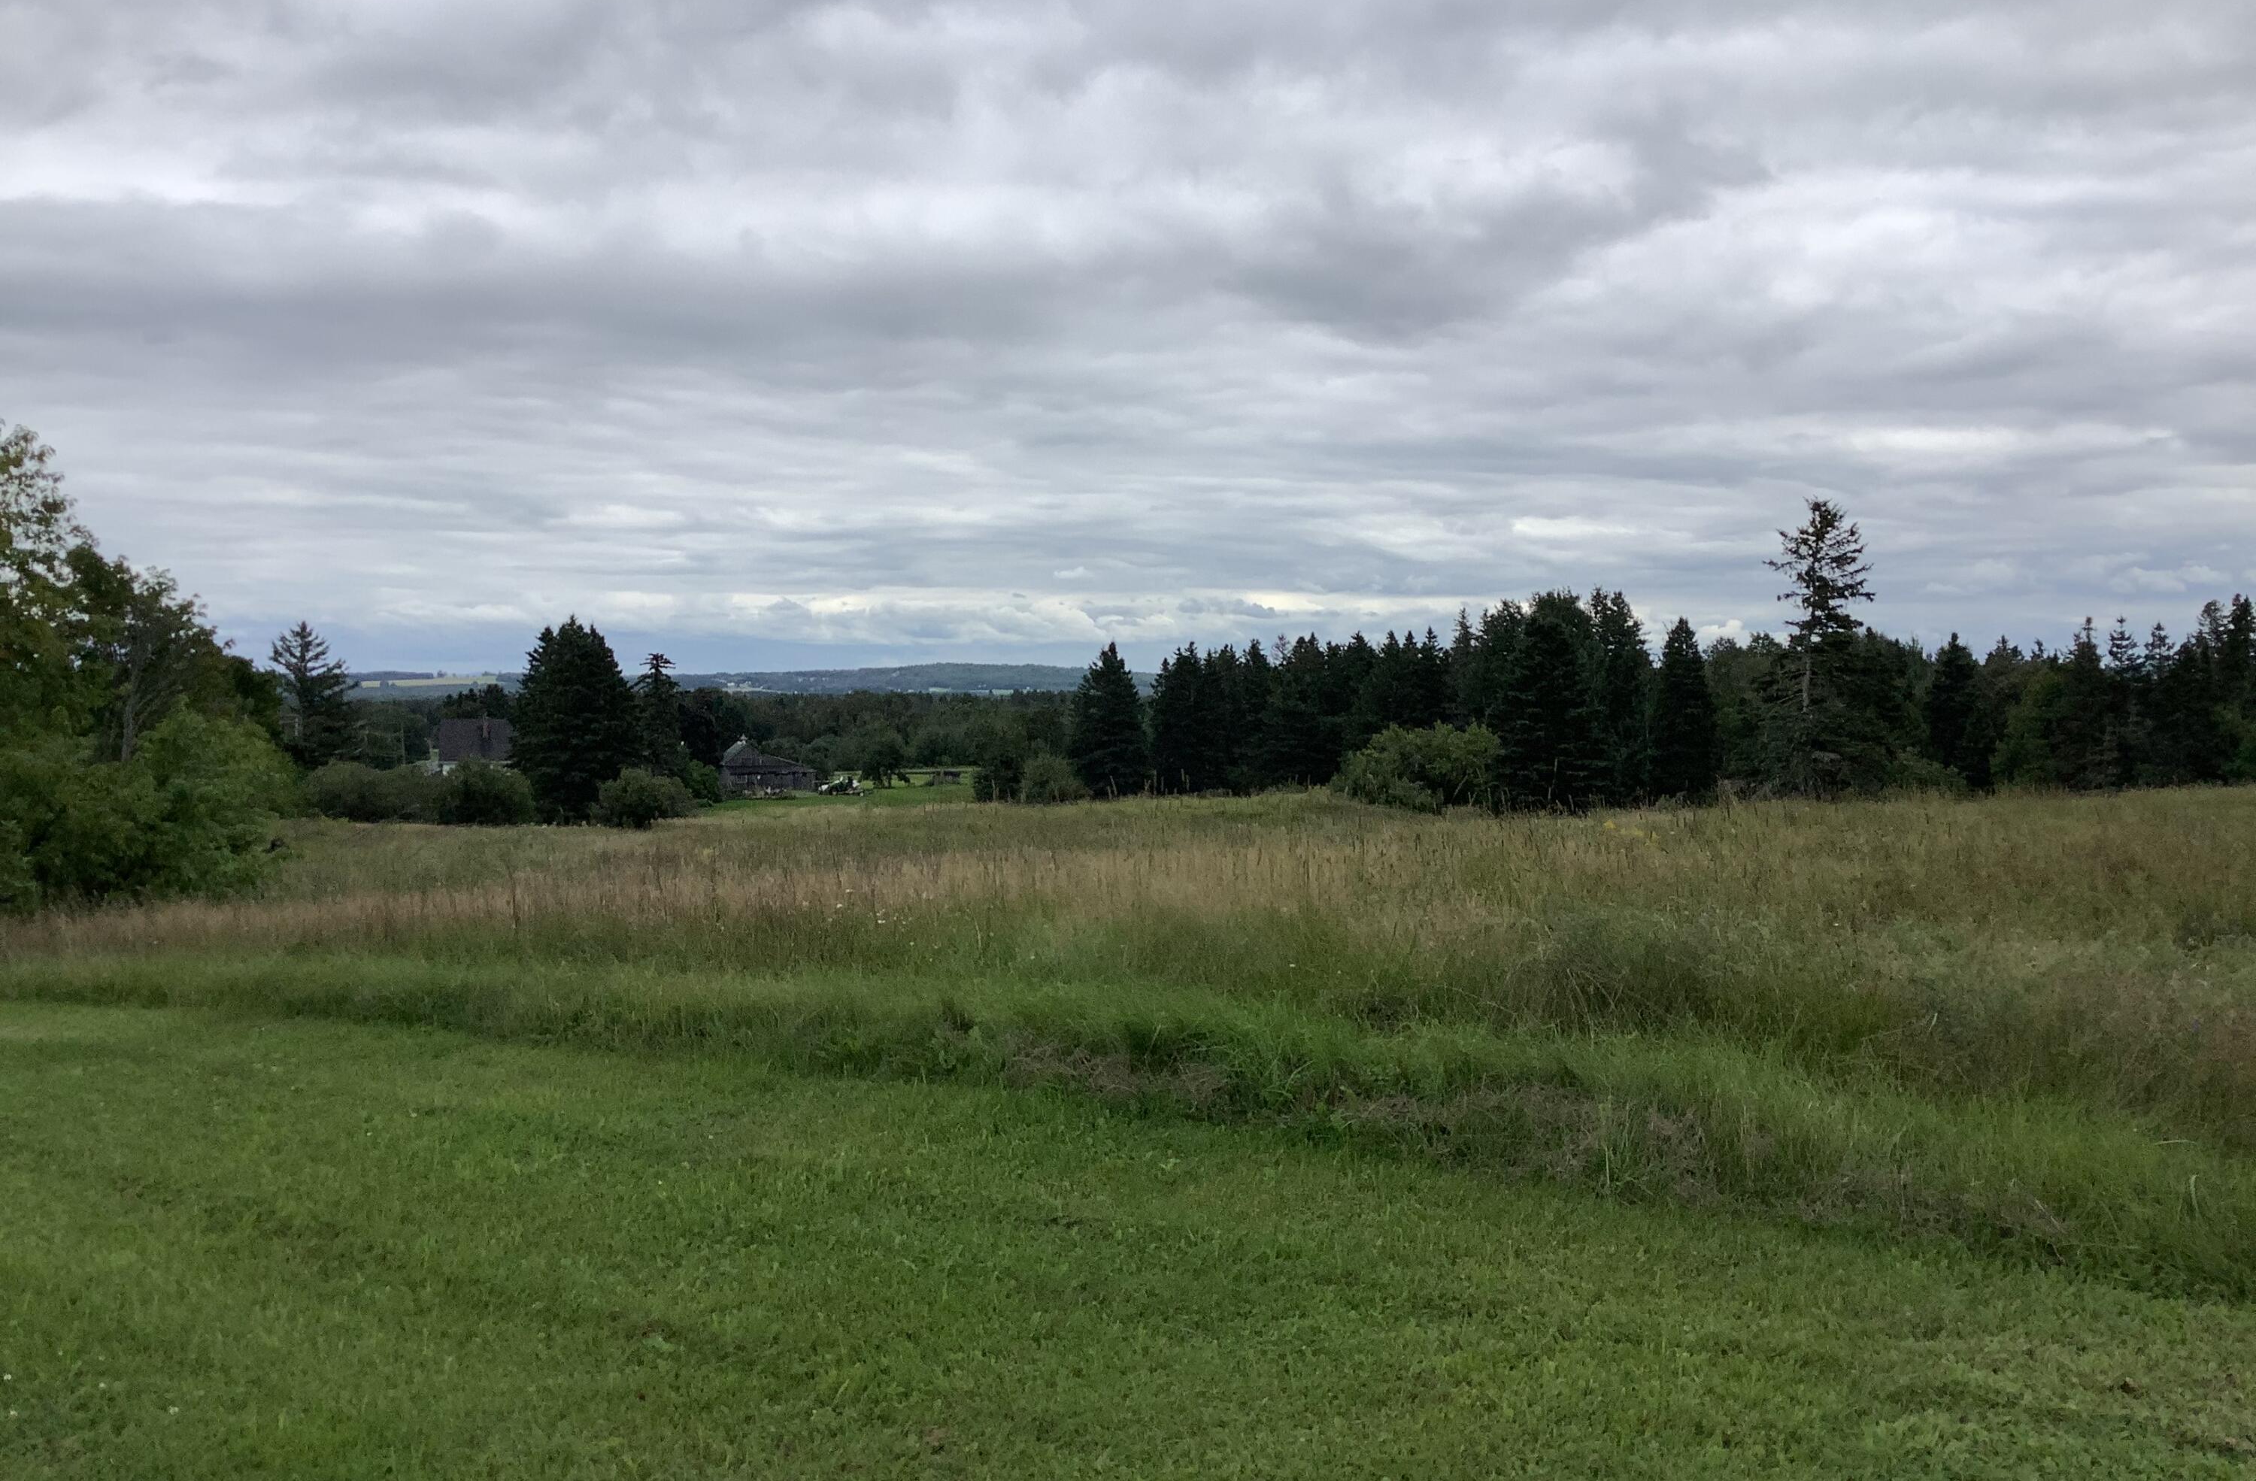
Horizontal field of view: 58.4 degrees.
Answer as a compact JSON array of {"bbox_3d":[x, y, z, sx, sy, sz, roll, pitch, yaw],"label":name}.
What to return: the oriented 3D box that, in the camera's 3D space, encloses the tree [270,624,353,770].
[{"bbox_3d":[-43.670,-1.790,108.000,4.520,9.330,4.520,0,2,0],"label":"tree"}]

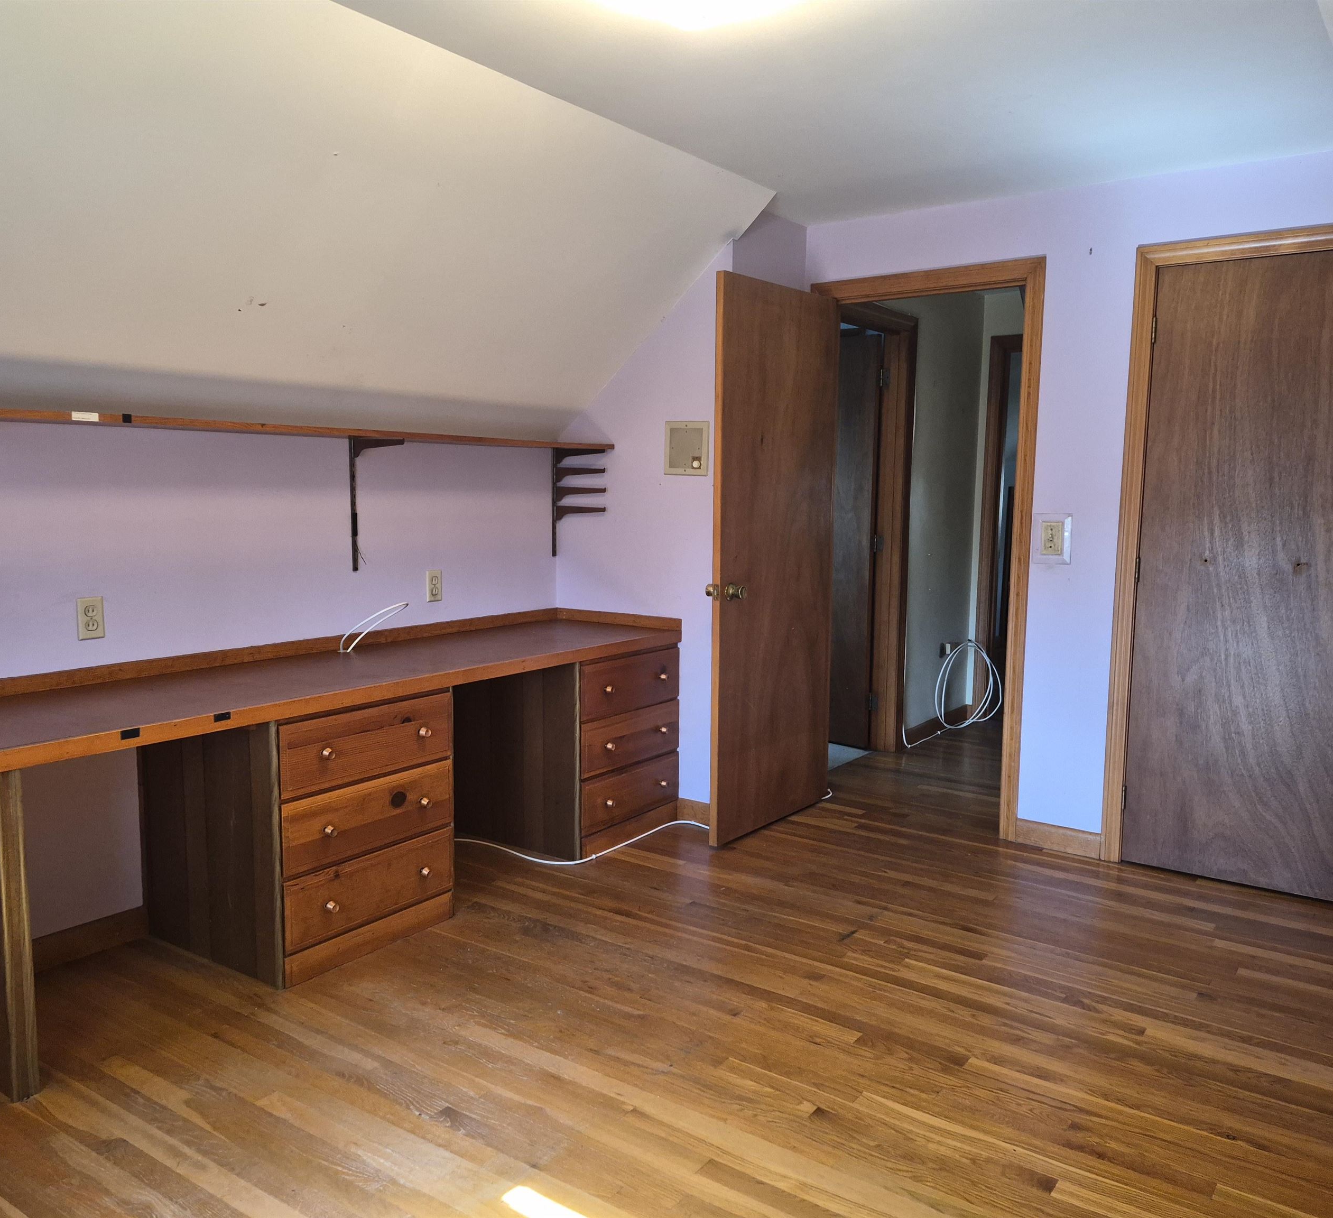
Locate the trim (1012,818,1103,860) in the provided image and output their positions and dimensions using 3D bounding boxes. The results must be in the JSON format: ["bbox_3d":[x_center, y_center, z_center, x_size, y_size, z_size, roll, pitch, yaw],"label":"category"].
[{"bbox_3d":[1.425,0.839,3.932,0.302,0.092,0.016,5,8,36],"label":"trim"}]

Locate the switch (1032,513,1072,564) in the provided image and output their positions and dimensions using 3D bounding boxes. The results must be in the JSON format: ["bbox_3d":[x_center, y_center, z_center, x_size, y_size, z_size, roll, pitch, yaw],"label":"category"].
[{"bbox_3d":[1.376,-0.248,3.852,0.131,0.178,0.015,5,8,36],"label":"switch"}]

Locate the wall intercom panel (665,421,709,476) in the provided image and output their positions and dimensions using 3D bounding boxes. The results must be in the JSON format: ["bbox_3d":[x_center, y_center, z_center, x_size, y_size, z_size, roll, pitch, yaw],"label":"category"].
[{"bbox_3d":[0.070,-0.600,4.045,0.197,0.201,0.020,5,8,35],"label":"wall intercom panel"}]

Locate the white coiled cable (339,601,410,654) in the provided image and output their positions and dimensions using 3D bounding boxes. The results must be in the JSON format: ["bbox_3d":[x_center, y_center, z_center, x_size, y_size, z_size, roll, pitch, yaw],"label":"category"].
[{"bbox_3d":[-0.955,0.068,3.550,0.080,0.141,0.240,5,8,36],"label":"white coiled cable"}]

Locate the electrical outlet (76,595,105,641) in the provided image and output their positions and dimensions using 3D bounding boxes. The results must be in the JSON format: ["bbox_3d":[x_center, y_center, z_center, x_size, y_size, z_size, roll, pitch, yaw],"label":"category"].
[{"bbox_3d":[-1.560,0.026,2.931,0.010,0.114,0.069,5,8,36],"label":"electrical outlet"}]

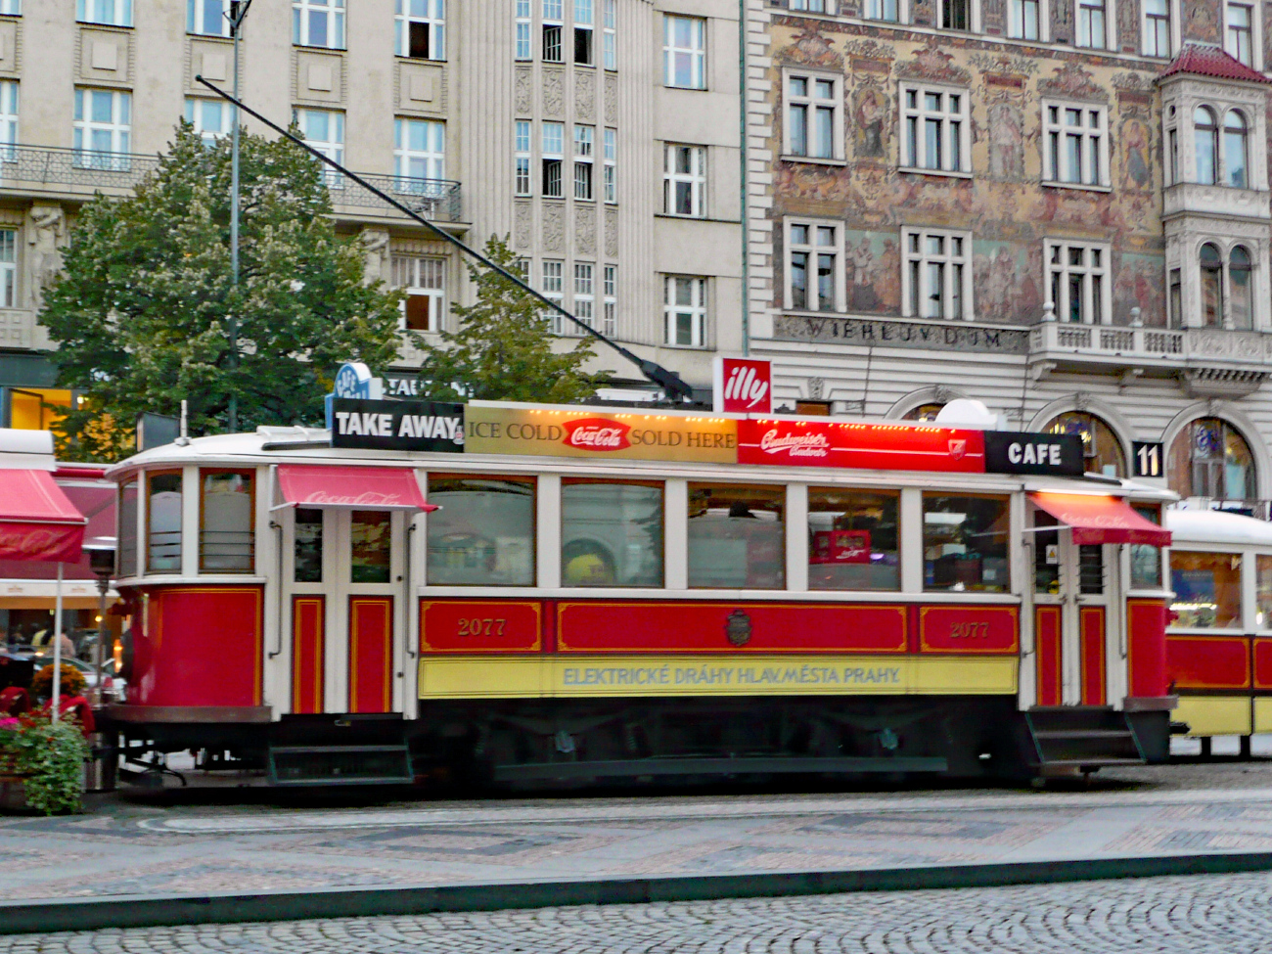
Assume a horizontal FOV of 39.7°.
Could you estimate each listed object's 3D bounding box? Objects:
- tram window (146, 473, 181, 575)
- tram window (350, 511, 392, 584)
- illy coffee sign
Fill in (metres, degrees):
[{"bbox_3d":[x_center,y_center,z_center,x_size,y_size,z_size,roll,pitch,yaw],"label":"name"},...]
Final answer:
[{"bbox_3d":[-3.764,0.359,14.065,0.464,0.828,0.050,-4,-6,39],"label":"tram window"},{"bbox_3d":[-2.053,0.458,13.659,0.330,0.730,0.060,2,-5,-21],"label":"tram window"},{"bbox_3d":[0.926,-0.769,15.361,0.460,0.490,0.200,2,-5,-21],"label":"illy coffee sign"}]

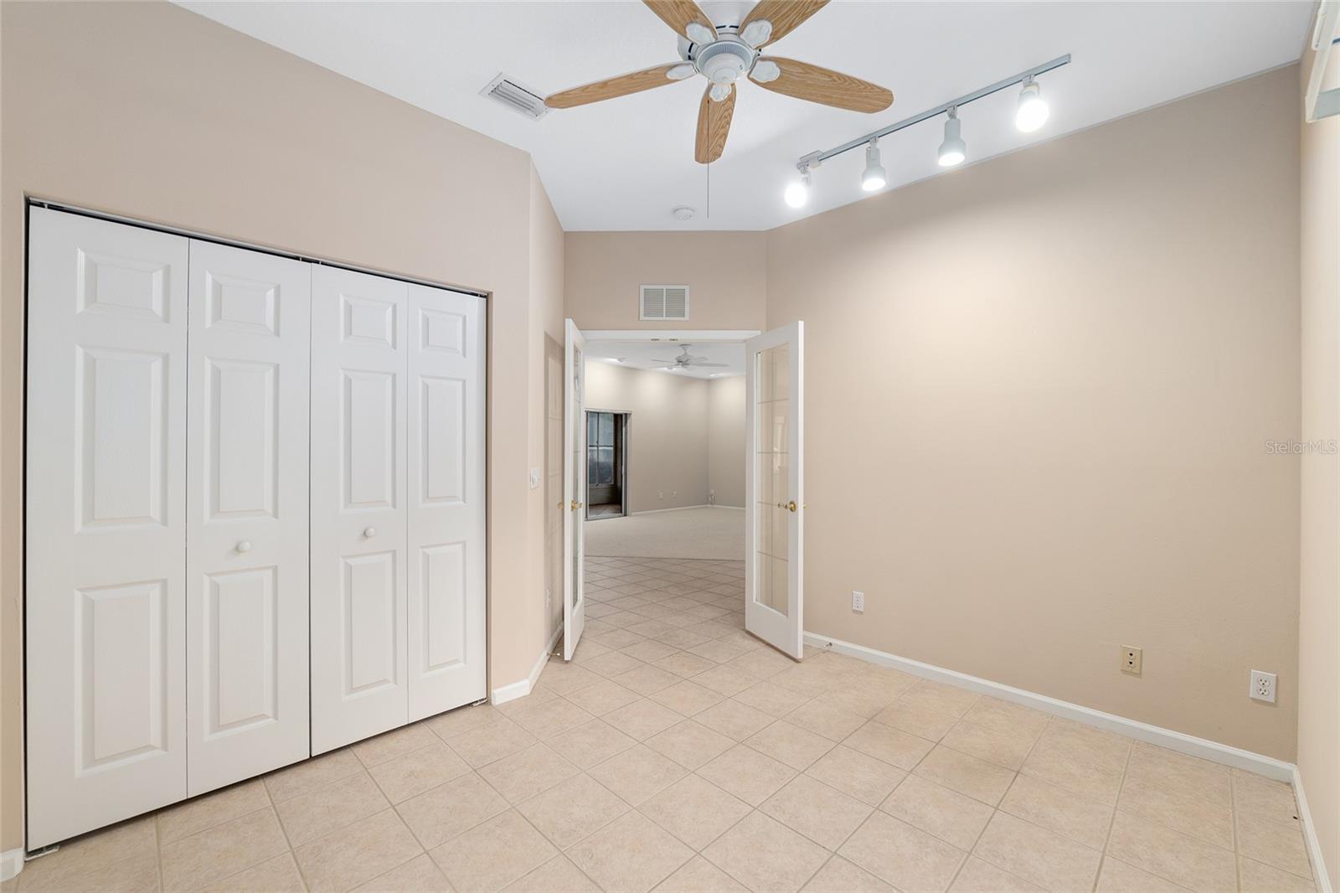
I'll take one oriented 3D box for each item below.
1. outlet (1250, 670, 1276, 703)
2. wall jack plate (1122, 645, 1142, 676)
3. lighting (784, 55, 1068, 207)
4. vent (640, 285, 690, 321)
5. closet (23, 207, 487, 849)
[{"bbox_3d":[2.398,0.970,2.105,0.069,0.114,0.012,0,0,43],"label":"outlet"},{"bbox_3d":[2.073,0.958,2.340,0.070,0.115,0.012,0,0,44],"label":"wall jack plate"},{"bbox_3d":[1.112,-1.402,2.407,1.177,0.260,0.200,0,0,41],"label":"lighting"},{"bbox_3d":[-0.035,-1.021,3.715,0.355,0.253,0.020,0,0,0],"label":"vent"},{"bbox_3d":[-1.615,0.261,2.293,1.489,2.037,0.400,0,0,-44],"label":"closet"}]

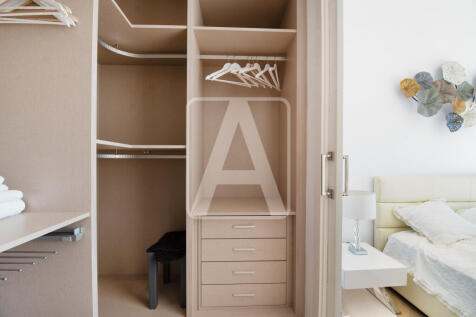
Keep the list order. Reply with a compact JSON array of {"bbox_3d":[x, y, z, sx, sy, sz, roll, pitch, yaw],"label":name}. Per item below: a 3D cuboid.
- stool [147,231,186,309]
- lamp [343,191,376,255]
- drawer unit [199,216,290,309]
[{"bbox_3d":[-0.518,0.891,1.645,0.300,0.457,0.370,0,0,-2],"label":"stool"},{"bbox_3d":[1.054,0.564,1.740,0.270,0.520,0.270,0,0,-5],"label":"lamp"},{"bbox_3d":[0.044,0.850,1.845,0.745,0.750,0.450,0,0,-2],"label":"drawer unit"}]

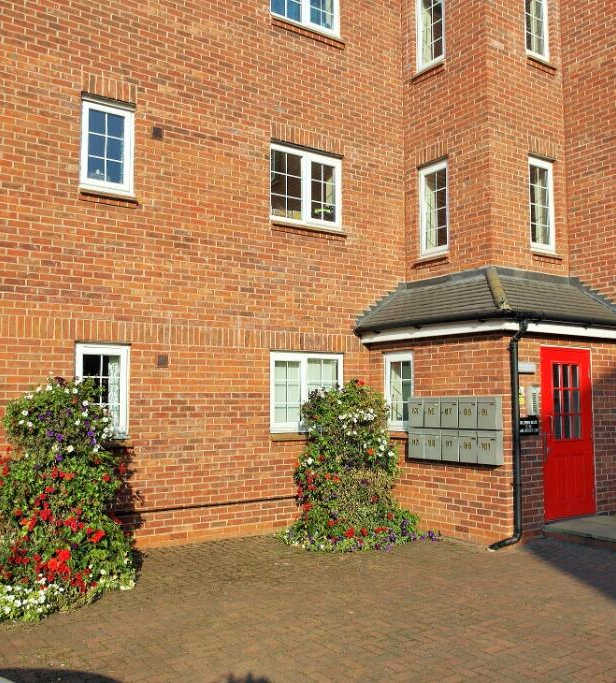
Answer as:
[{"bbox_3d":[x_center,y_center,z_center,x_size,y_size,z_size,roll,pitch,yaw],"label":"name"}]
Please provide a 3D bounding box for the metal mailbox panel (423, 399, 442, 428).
[{"bbox_3d":[1.537,0.865,8.271,0.110,0.362,0.282,3,-6,-35],"label":"metal mailbox panel"}]

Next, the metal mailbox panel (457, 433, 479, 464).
[{"bbox_3d":[1.860,1.189,7.776,0.110,0.375,0.282,3,-6,-35],"label":"metal mailbox panel"}]

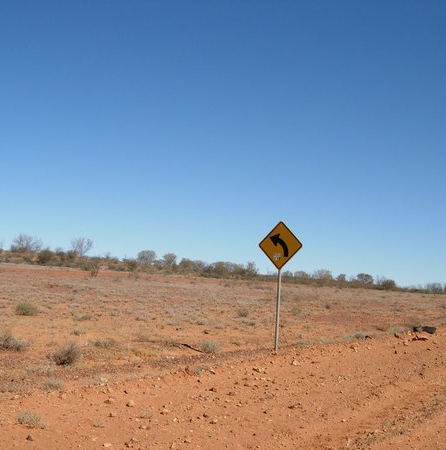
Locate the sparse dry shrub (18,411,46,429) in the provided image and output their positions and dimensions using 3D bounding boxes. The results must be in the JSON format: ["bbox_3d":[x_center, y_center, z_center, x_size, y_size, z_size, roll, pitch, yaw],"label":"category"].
[{"bbox_3d":[-1.950,1.972,6.721,0.285,0.137,0.239,4,-4,-16],"label":"sparse dry shrub"}]

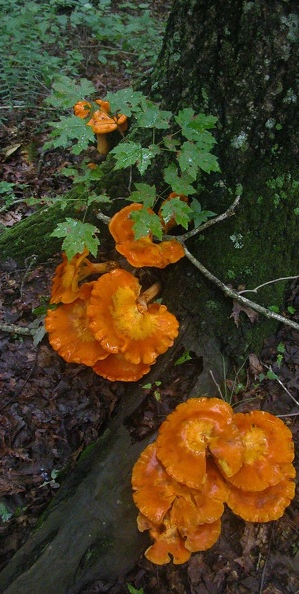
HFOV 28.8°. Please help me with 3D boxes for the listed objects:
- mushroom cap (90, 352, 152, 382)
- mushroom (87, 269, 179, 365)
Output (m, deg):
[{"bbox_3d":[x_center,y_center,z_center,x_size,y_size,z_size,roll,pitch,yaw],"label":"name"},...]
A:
[{"bbox_3d":[-0.062,0.129,1.335,0.150,0.040,0.140,-2,49,2],"label":"mushroom cap"},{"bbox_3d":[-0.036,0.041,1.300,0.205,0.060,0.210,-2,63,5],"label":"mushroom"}]

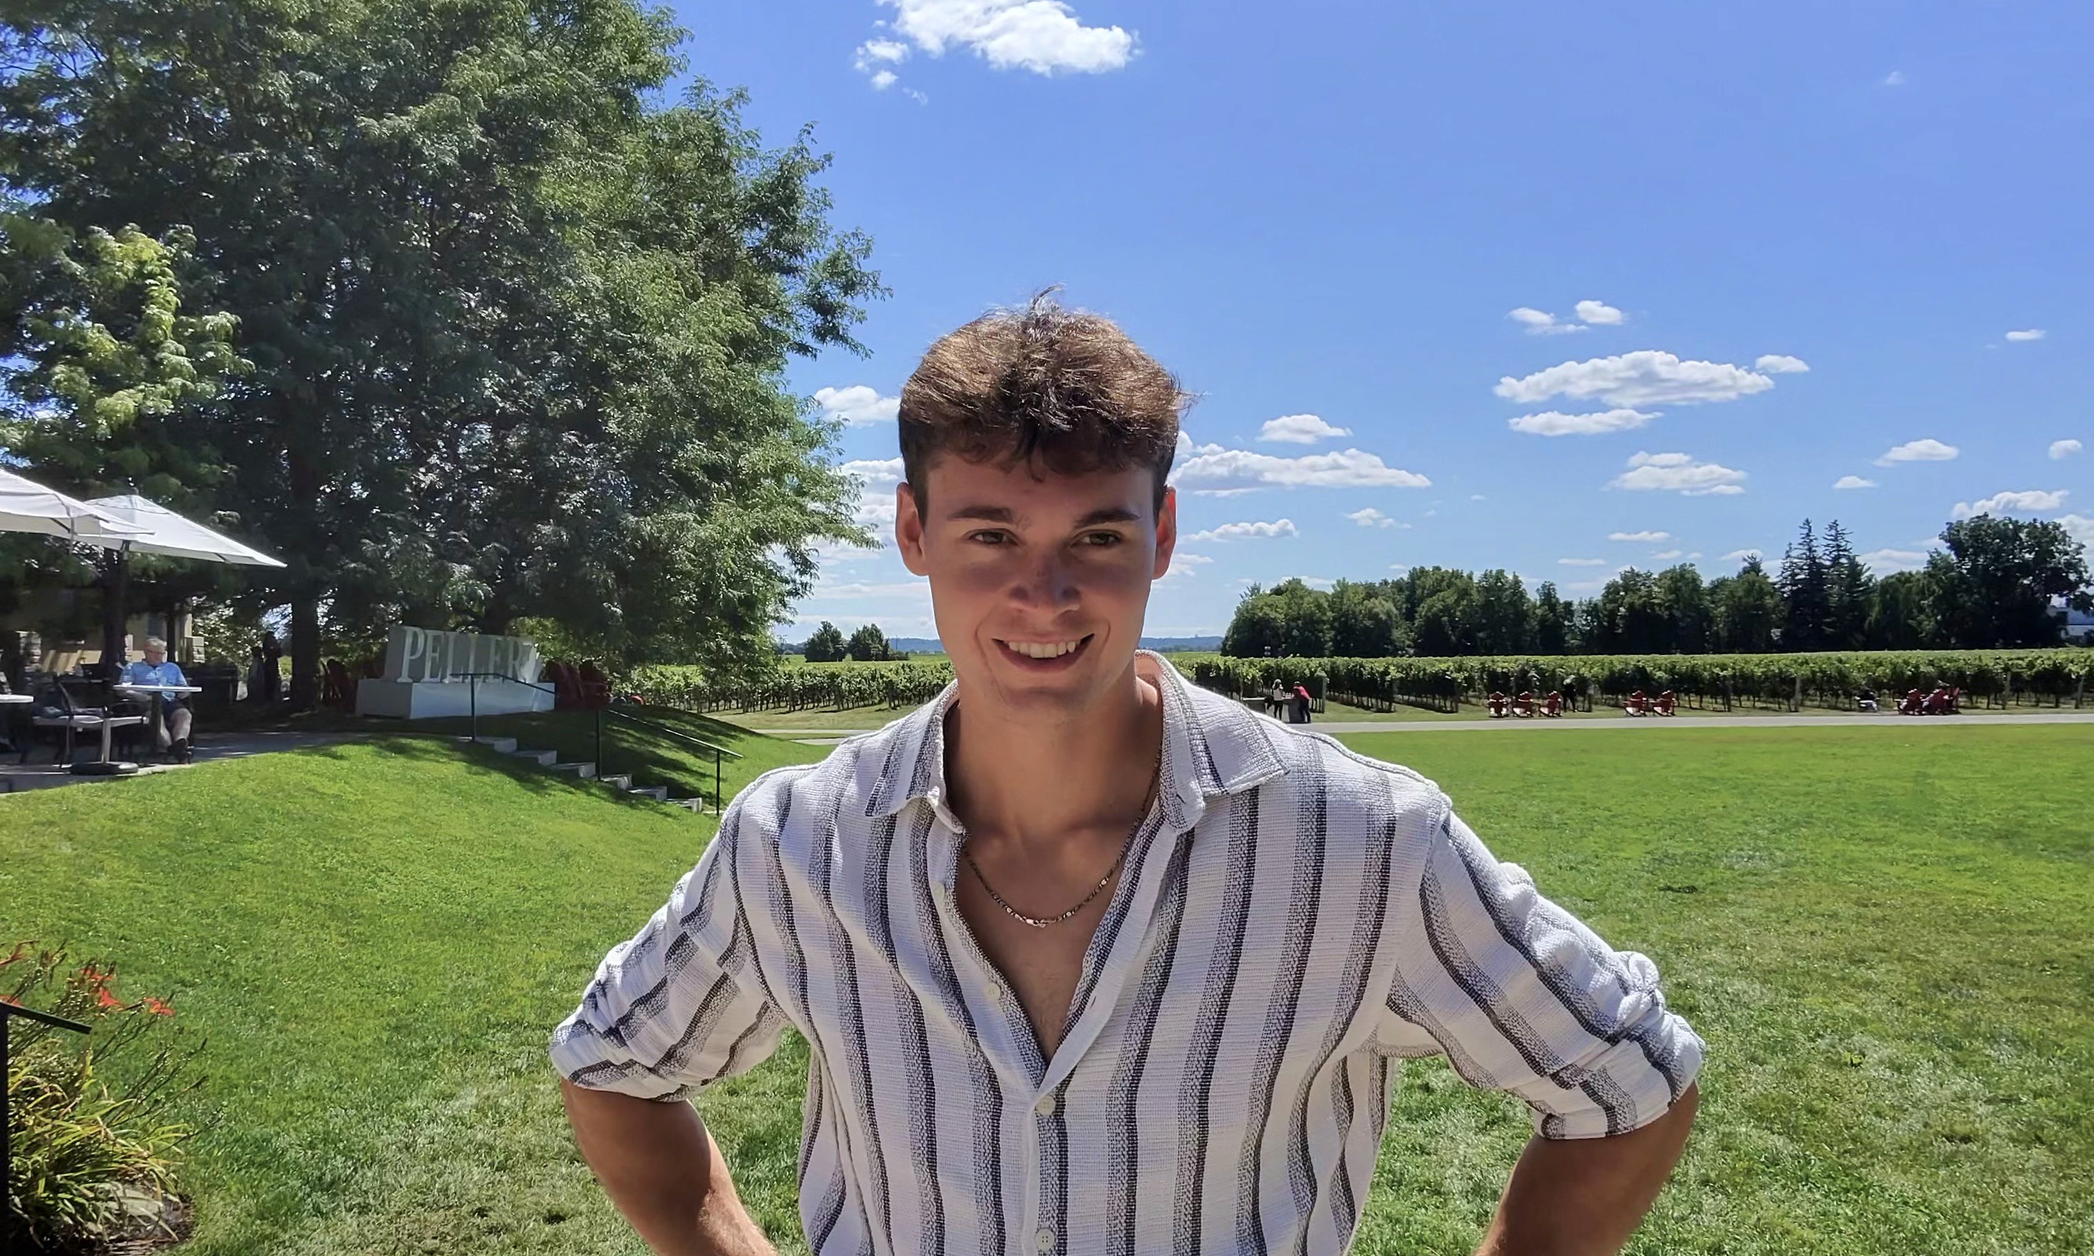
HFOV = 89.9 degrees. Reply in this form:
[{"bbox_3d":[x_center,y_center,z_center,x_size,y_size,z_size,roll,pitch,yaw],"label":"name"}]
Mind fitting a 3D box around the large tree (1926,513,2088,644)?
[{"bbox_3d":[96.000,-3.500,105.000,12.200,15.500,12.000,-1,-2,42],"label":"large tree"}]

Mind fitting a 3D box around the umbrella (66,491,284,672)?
[{"bbox_3d":[-10.600,-0.110,12.200,2.200,2.900,2.200,0,-1,-3],"label":"umbrella"}]

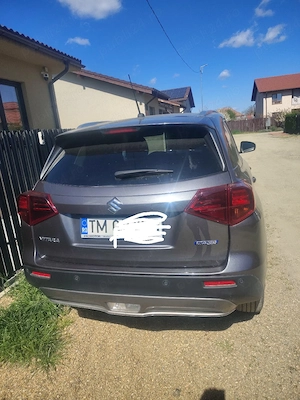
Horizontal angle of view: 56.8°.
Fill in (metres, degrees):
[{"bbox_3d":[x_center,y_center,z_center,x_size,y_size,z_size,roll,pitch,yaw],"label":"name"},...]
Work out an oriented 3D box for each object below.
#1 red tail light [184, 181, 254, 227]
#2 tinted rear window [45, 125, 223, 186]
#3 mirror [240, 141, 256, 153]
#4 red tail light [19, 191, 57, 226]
[{"bbox_3d":[0.411,0.024,1.601,0.390,0.250,0.230,-1,14,15],"label":"red tail light"},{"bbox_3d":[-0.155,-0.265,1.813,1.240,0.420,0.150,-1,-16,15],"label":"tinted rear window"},{"bbox_3d":[1.290,-0.693,3.647,0.205,0.145,0.115,-1,14,15],"label":"mirror"},{"bbox_3d":[-0.738,0.052,1.909,0.390,0.250,0.230,-1,14,15],"label":"red tail light"}]

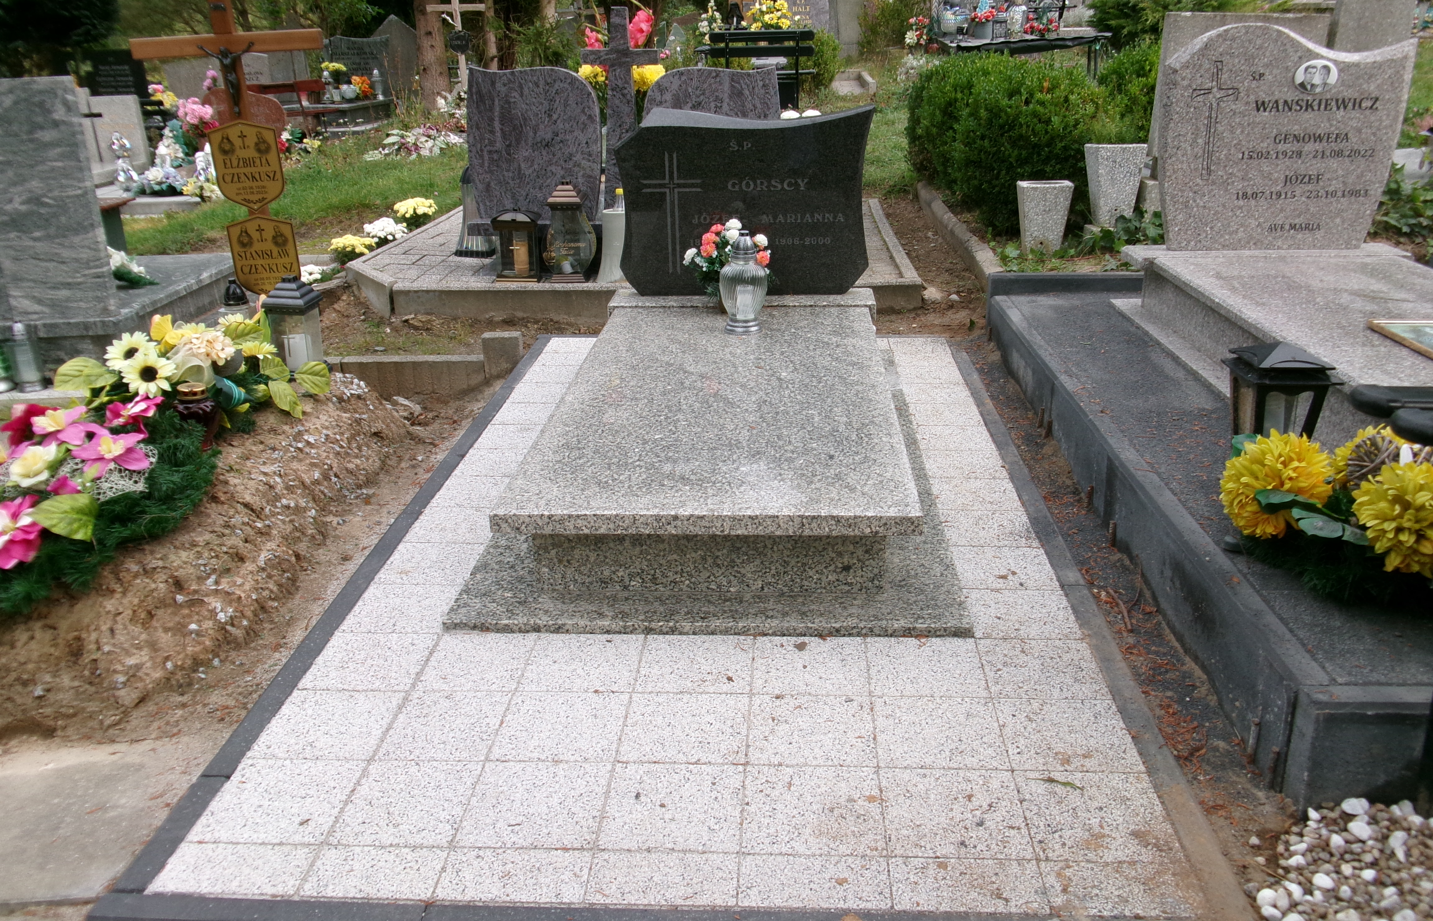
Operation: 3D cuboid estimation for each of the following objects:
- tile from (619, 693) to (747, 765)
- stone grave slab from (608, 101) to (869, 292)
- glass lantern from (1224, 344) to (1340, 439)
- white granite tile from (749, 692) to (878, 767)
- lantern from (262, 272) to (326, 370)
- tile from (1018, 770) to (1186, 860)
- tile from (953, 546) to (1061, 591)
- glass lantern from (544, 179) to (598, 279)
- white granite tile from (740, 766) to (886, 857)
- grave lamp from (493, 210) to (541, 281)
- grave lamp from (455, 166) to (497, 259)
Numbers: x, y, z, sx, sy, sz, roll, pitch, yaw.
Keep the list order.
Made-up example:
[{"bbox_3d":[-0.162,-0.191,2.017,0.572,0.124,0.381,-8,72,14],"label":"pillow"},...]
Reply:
[{"bbox_3d":[-0.050,0.456,1.930,0.206,0.027,0.201,0,21,4],"label":"tile"},{"bbox_3d":[0.111,-1.029,4.592,0.995,0.738,0.110,0,21,4],"label":"stone grave slab"},{"bbox_3d":[1.184,-0.123,2.451,0.172,0.265,0.172,1,21,3],"label":"glass lantern"},{"bbox_3d":[0.191,0.556,2.335,0.248,0.030,0.246,0,21,4],"label":"white granite tile"},{"bbox_3d":[-1.561,-0.502,4.319,0.181,0.377,0.181,2,21,10],"label":"lantern"},{"bbox_3d":[0.552,0.530,1.700,0.200,0.027,0.202,0,21,4],"label":"tile"},{"bbox_3d":[0.739,0.290,2.999,0.243,0.030,0.246,0,21,4],"label":"tile"},{"bbox_3d":[-0.549,-0.850,4.323,0.165,0.356,0.165,1,21,2],"label":"glass lantern"},{"bbox_3d":[0.140,0.512,1.671,0.200,0.025,0.200,0,21,4],"label":"white granite tile"},{"bbox_3d":[-0.754,-0.811,4.372,0.170,0.262,0.165,-1,21,-2],"label":"grave lamp"},{"bbox_3d":[-1.016,-1.042,4.836,0.142,0.366,0.142,1,21,3],"label":"grave lamp"}]

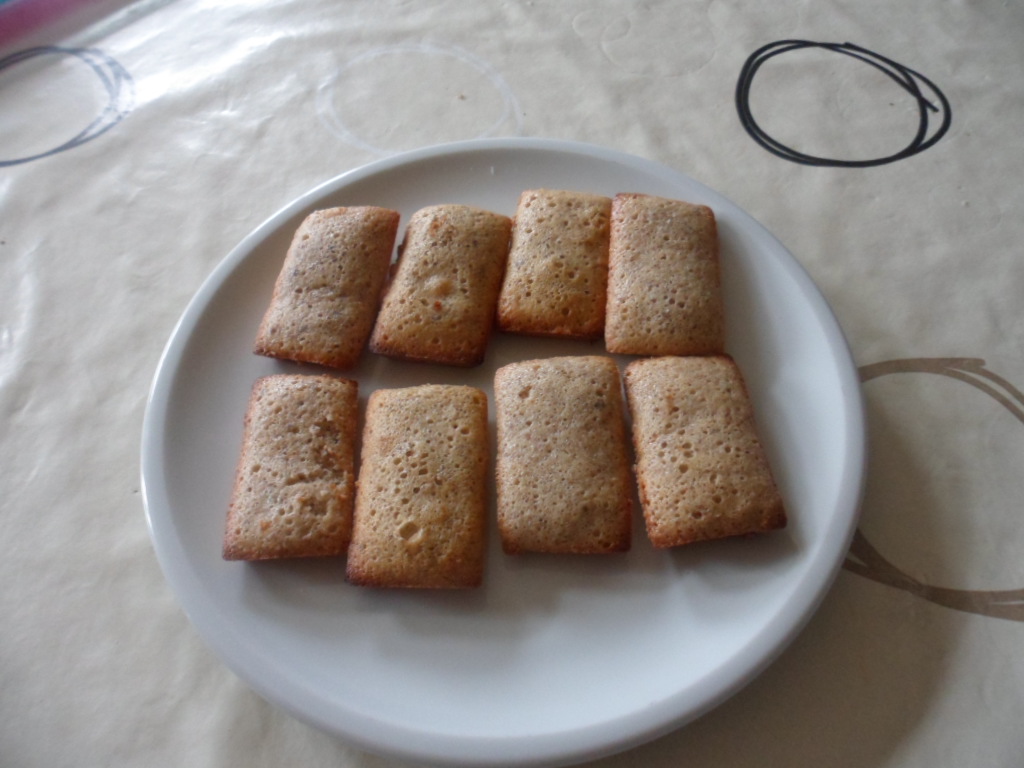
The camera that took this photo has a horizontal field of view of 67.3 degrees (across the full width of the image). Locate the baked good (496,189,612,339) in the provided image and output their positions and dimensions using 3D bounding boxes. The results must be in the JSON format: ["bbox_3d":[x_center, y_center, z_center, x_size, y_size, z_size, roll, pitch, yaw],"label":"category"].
[{"bbox_3d":[0.020,-0.052,0.336,0.044,0.017,0.079,4,59,5],"label":"baked good"}]

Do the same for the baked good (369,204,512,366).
[{"bbox_3d":[-0.029,-0.043,0.333,0.046,0.017,0.081,6,60,6],"label":"baked good"}]

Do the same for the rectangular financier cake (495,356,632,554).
[{"bbox_3d":[0.018,0.026,0.289,0.046,0.017,0.079,-2,59,1],"label":"rectangular financier cake"}]

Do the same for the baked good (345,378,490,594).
[{"bbox_3d":[-0.034,0.038,0.289,0.047,0.016,0.079,0,59,0],"label":"baked good"}]

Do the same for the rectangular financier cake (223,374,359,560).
[{"bbox_3d":[-0.080,0.031,0.291,0.044,0.017,0.075,-3,59,1],"label":"rectangular financier cake"}]

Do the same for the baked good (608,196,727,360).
[{"bbox_3d":[0.065,-0.045,0.331,0.046,0.017,0.084,4,59,5],"label":"baked good"}]

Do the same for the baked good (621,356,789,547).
[{"bbox_3d":[0.071,0.024,0.297,0.047,0.016,0.078,-5,59,-3],"label":"baked good"}]

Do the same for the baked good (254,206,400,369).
[{"bbox_3d":[-0.080,-0.043,0.337,0.044,0.016,0.082,6,59,3],"label":"baked good"}]

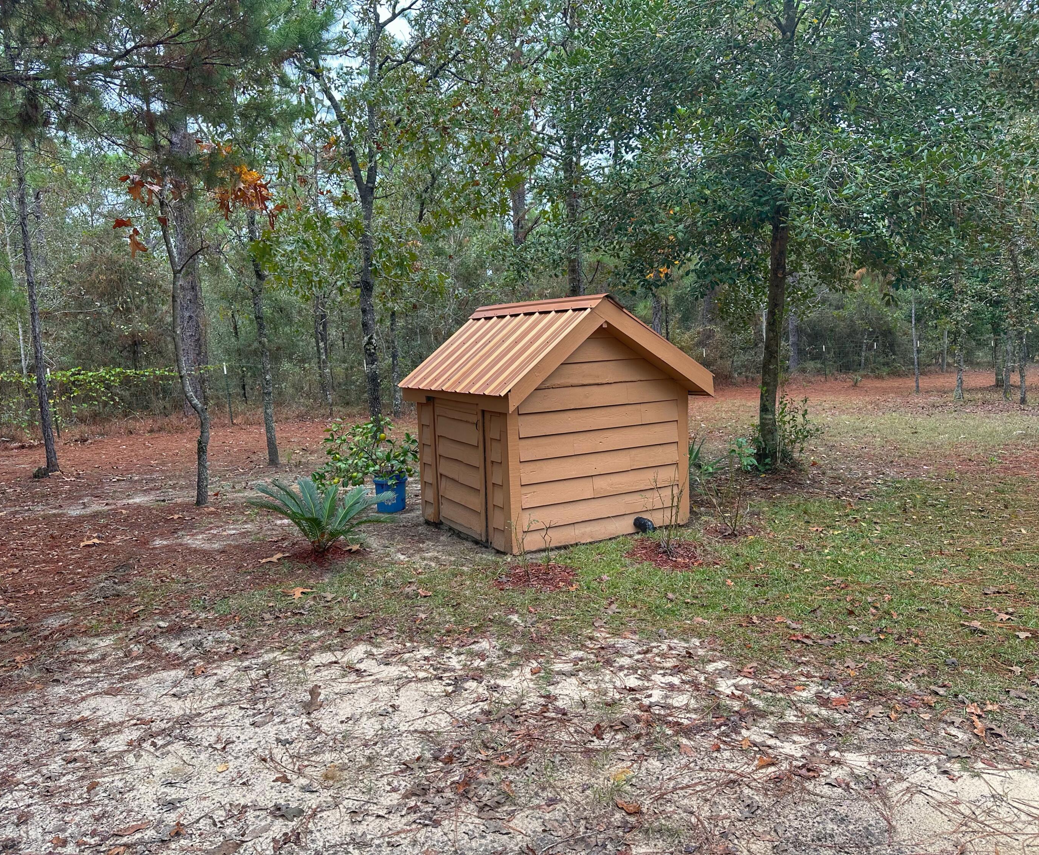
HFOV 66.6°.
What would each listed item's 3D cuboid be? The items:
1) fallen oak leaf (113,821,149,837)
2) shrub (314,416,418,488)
[{"bbox_3d":[-1.184,1.226,2.409,0.105,0.018,0.045,-7,7,-37],"label":"fallen oak leaf"},{"bbox_3d":[-1.373,0.209,7.061,0.920,0.640,0.780,-3,6,-9],"label":"shrub"}]

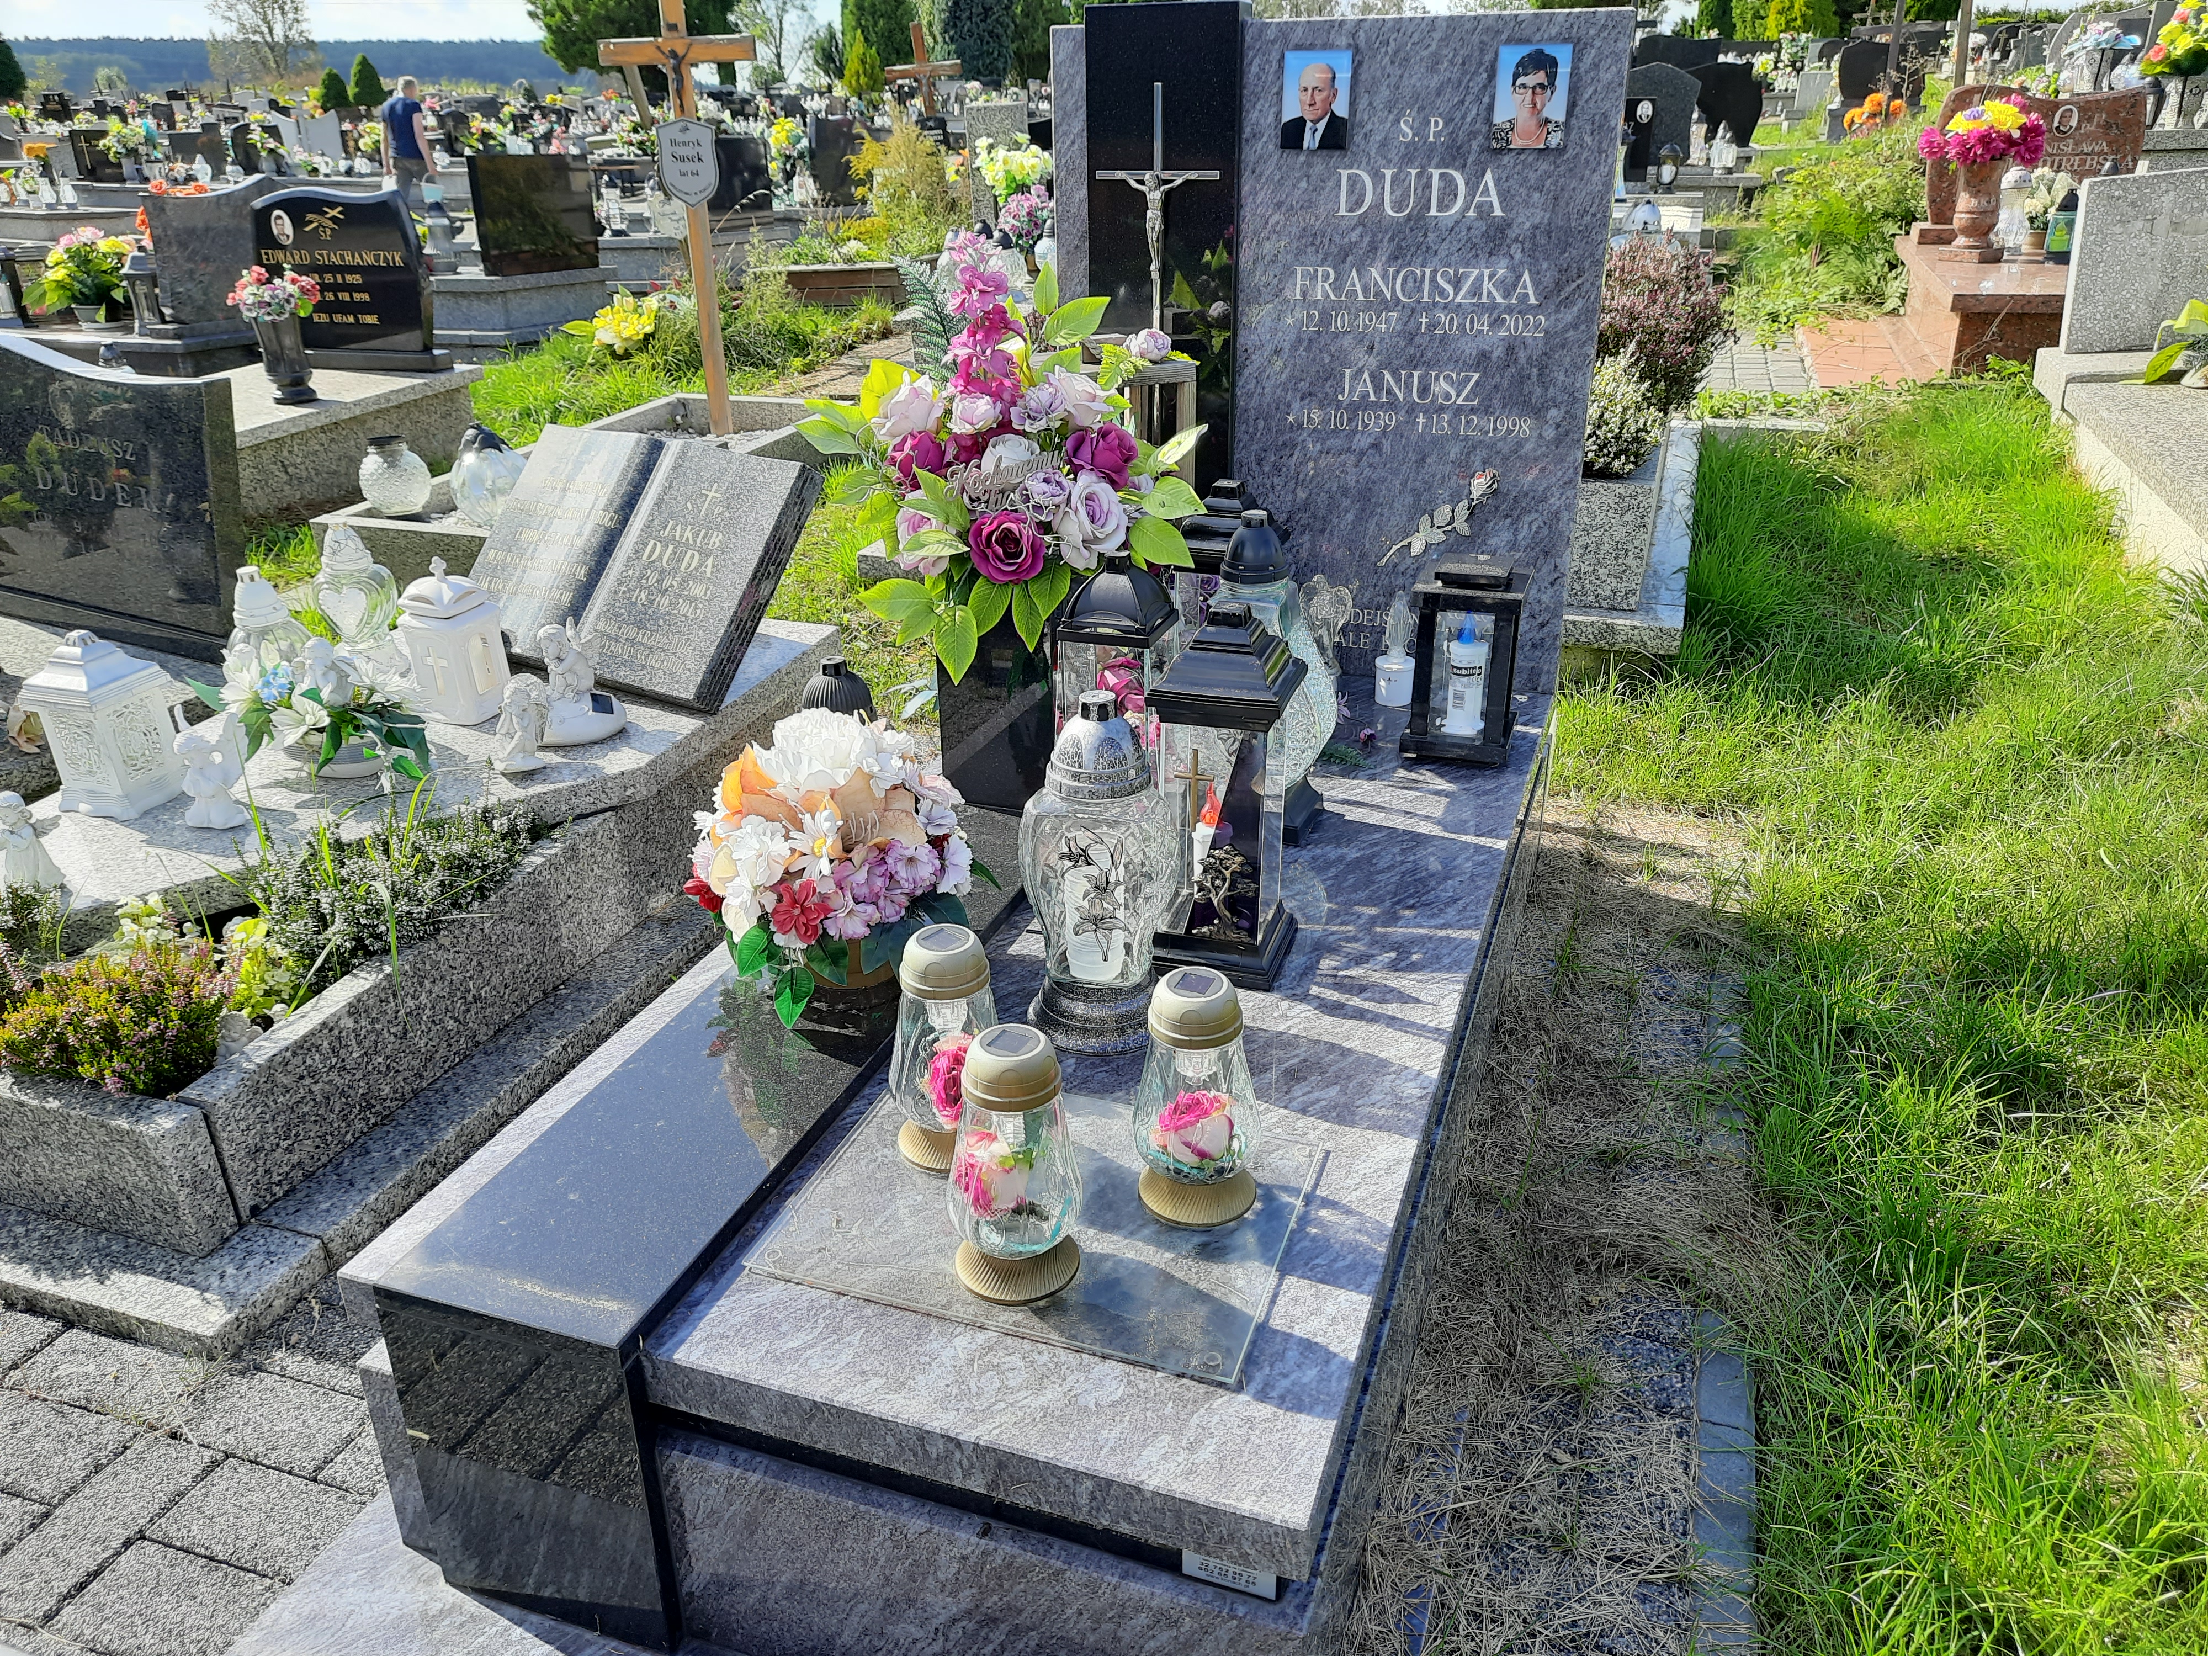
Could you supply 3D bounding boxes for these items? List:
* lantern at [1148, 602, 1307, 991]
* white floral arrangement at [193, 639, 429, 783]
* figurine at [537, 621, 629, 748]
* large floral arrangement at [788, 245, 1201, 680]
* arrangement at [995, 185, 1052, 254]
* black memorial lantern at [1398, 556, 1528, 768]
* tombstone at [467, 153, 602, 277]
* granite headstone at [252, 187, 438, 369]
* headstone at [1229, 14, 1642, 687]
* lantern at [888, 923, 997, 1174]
[{"bbox_3d":[0.126,-0.043,1.617,0.131,0.384,0.131,8,26,18],"label":"lantern"},{"bbox_3d":[-1.209,-0.187,2.455,0.340,0.200,0.250,-12,27,-23],"label":"white floral arrangement"},{"bbox_3d":[-0.812,-0.235,2.461,0.095,0.163,0.132,14,29,29],"label":"figurine"},{"bbox_3d":[-0.136,-0.461,2.042,0.530,0.530,0.370,5,25,11],"label":"large floral arrangement"},{"bbox_3d":[-0.388,-2.974,7.800,0.280,0.310,0.270,-1,25,0],"label":"arrangement"},{"bbox_3d":[0.512,-0.238,2.221,0.148,0.252,0.148,9,26,20],"label":"black memorial lantern"},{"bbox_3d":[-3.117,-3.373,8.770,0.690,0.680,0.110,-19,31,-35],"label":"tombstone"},{"bbox_3d":[-2.928,-2.097,6.082,0.760,0.650,0.150,4,25,10],"label":"granite headstone"},{"bbox_3d":[0.454,-0.670,2.333,0.510,0.920,0.080,8,26,18],"label":"headstone"},{"bbox_3d":[-0.146,0.203,1.515,0.114,0.222,0.114,0,25,0],"label":"lantern"}]

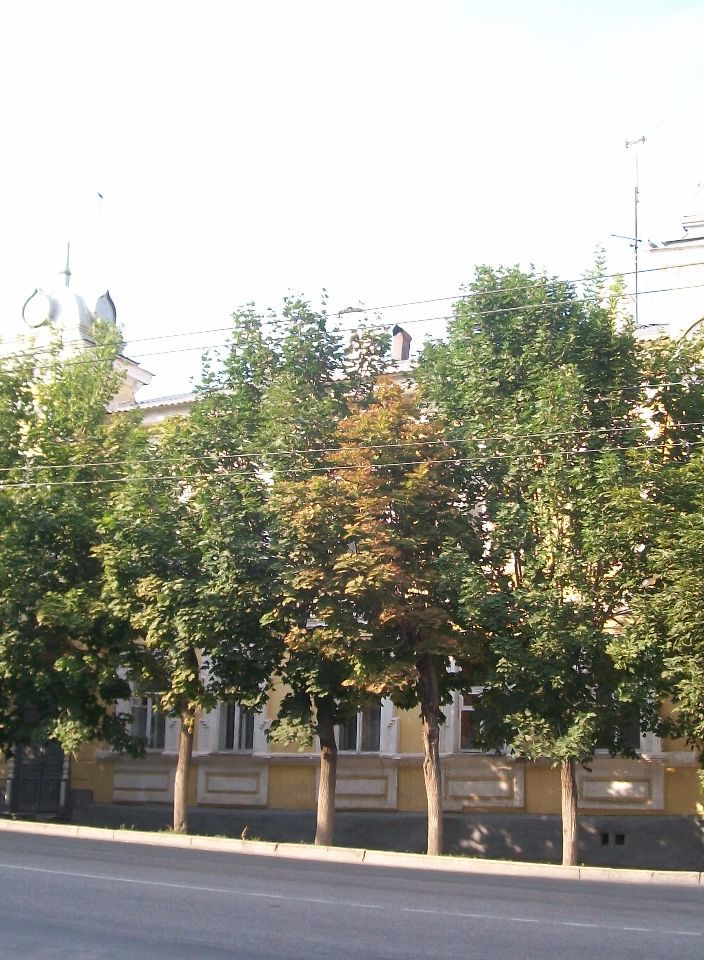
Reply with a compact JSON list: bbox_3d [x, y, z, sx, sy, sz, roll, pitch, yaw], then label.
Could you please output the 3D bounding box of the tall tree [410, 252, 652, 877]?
[{"bbox_3d":[3.071,1.195,22.779,4.017,10.328,4.017,-4,-13,20],"label":"tall tree"}]

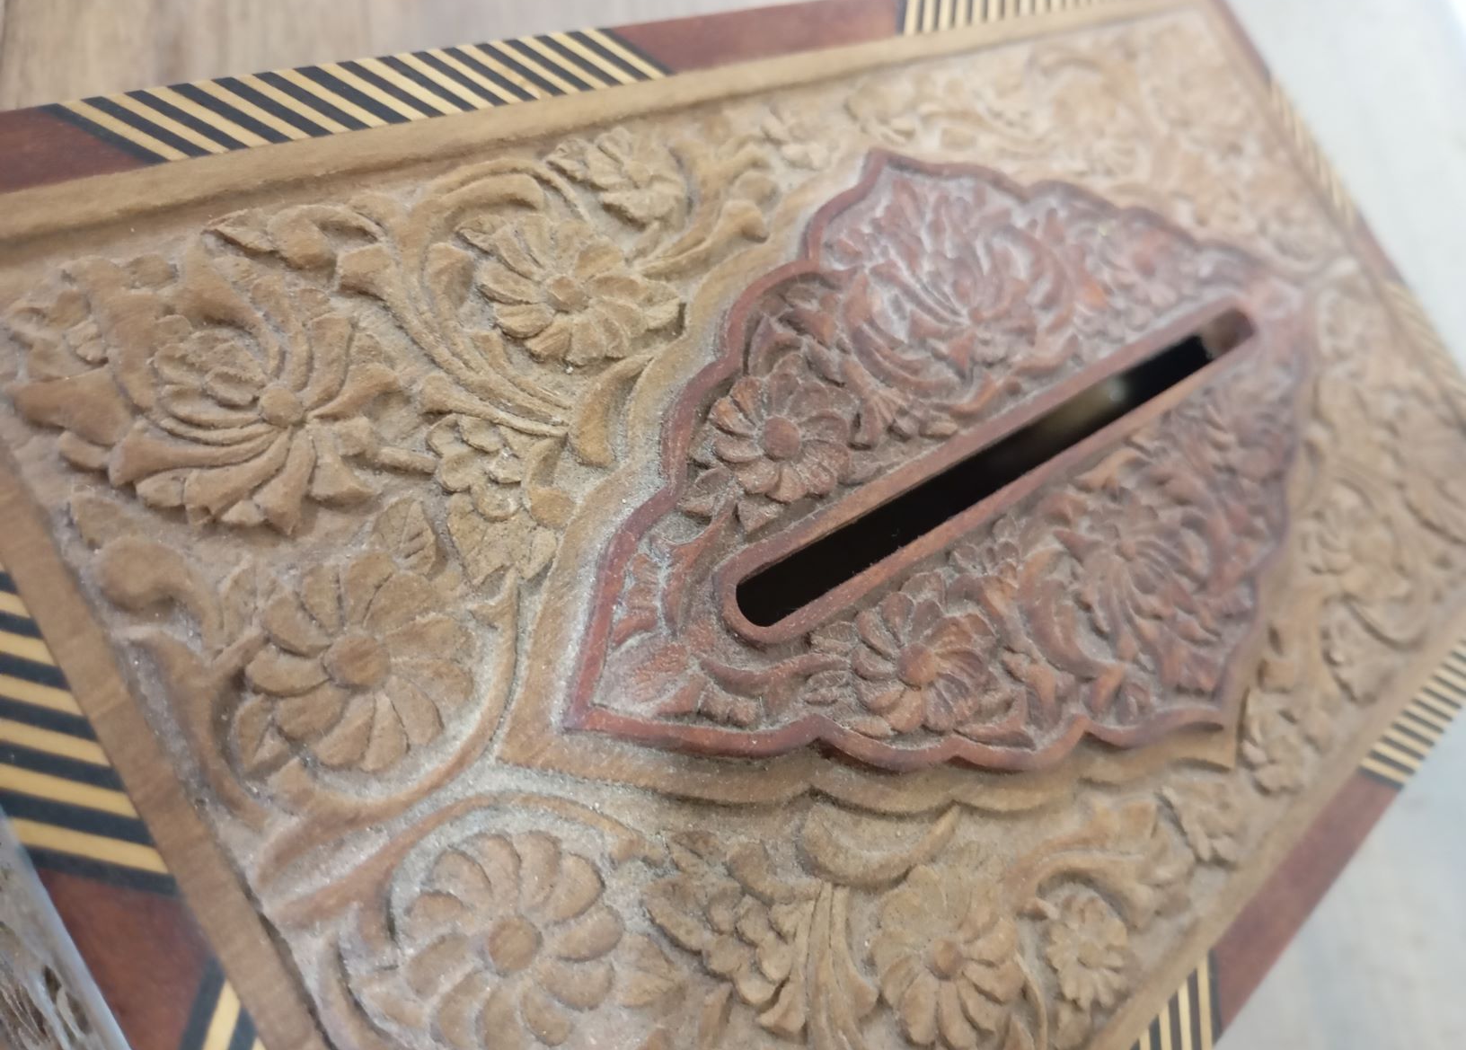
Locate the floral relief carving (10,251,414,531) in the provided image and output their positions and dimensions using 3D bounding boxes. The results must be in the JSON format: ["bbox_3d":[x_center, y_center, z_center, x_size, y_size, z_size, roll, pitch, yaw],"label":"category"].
[{"bbox_3d":[-0.051,-0.013,0.118,0.035,0.005,0.033,-27,86,-38],"label":"floral relief carving"}]

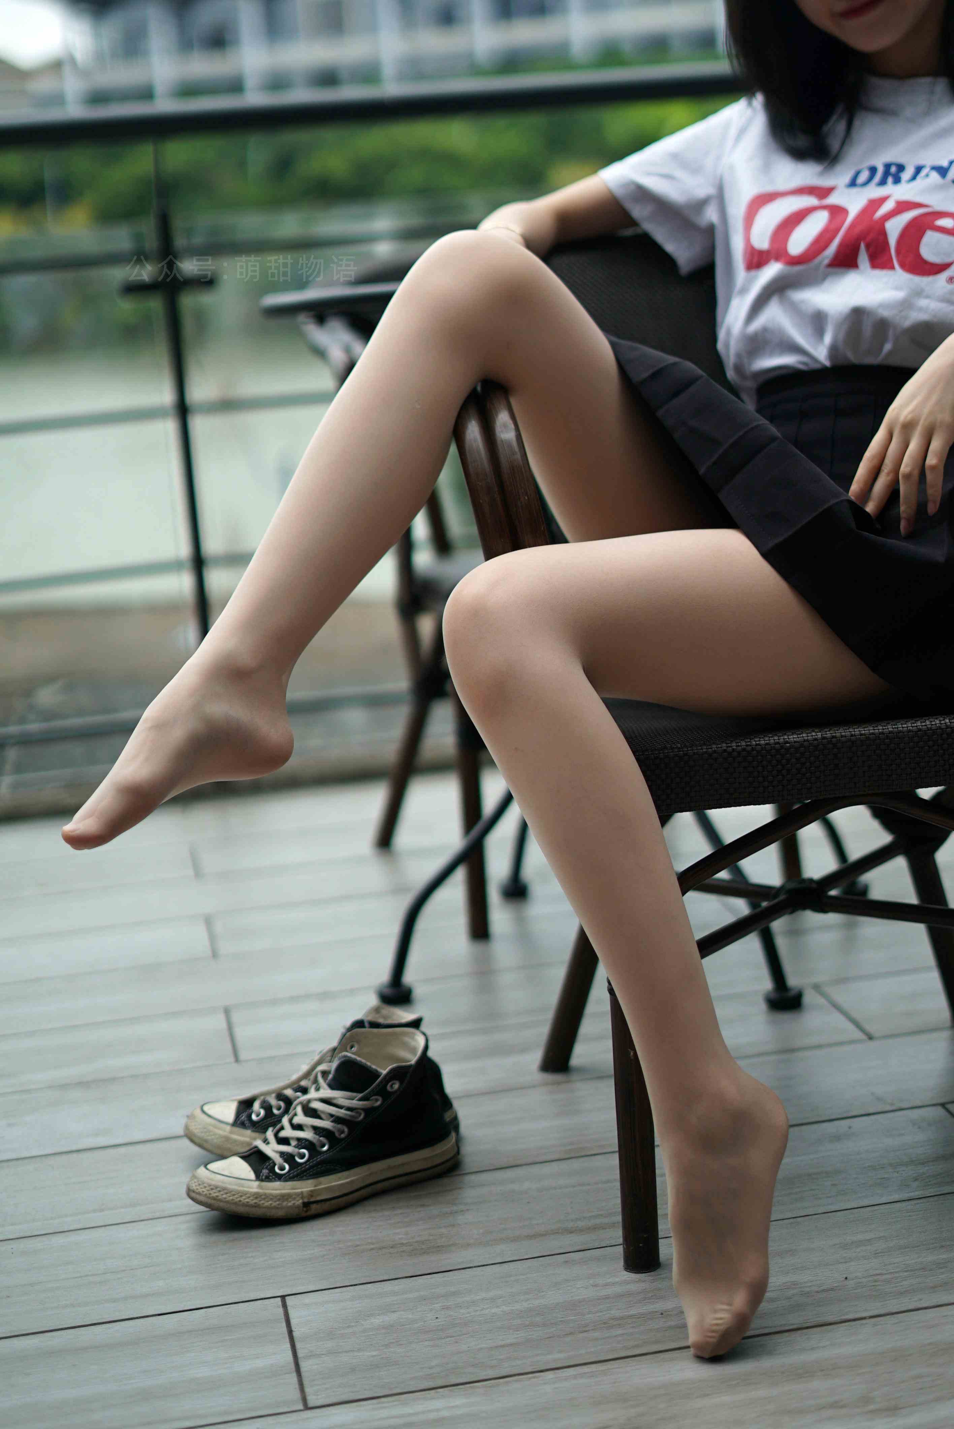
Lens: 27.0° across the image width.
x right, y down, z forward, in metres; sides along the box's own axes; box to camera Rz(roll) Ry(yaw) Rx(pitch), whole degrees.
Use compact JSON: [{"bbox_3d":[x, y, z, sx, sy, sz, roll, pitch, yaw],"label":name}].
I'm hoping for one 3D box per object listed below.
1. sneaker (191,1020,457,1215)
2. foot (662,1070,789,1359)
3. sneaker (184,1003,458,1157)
[{"bbox_3d":[-0.144,0.376,1.843,0.260,0.135,0.093,-8,14,-19],"label":"sneaker"},{"bbox_3d":[0.197,0.390,1.552,0.085,0.230,0.095,9,-16,25],"label":"foot"},{"bbox_3d":[-0.157,0.354,1.942,0.262,0.135,0.093,-4,13,-3],"label":"sneaker"}]

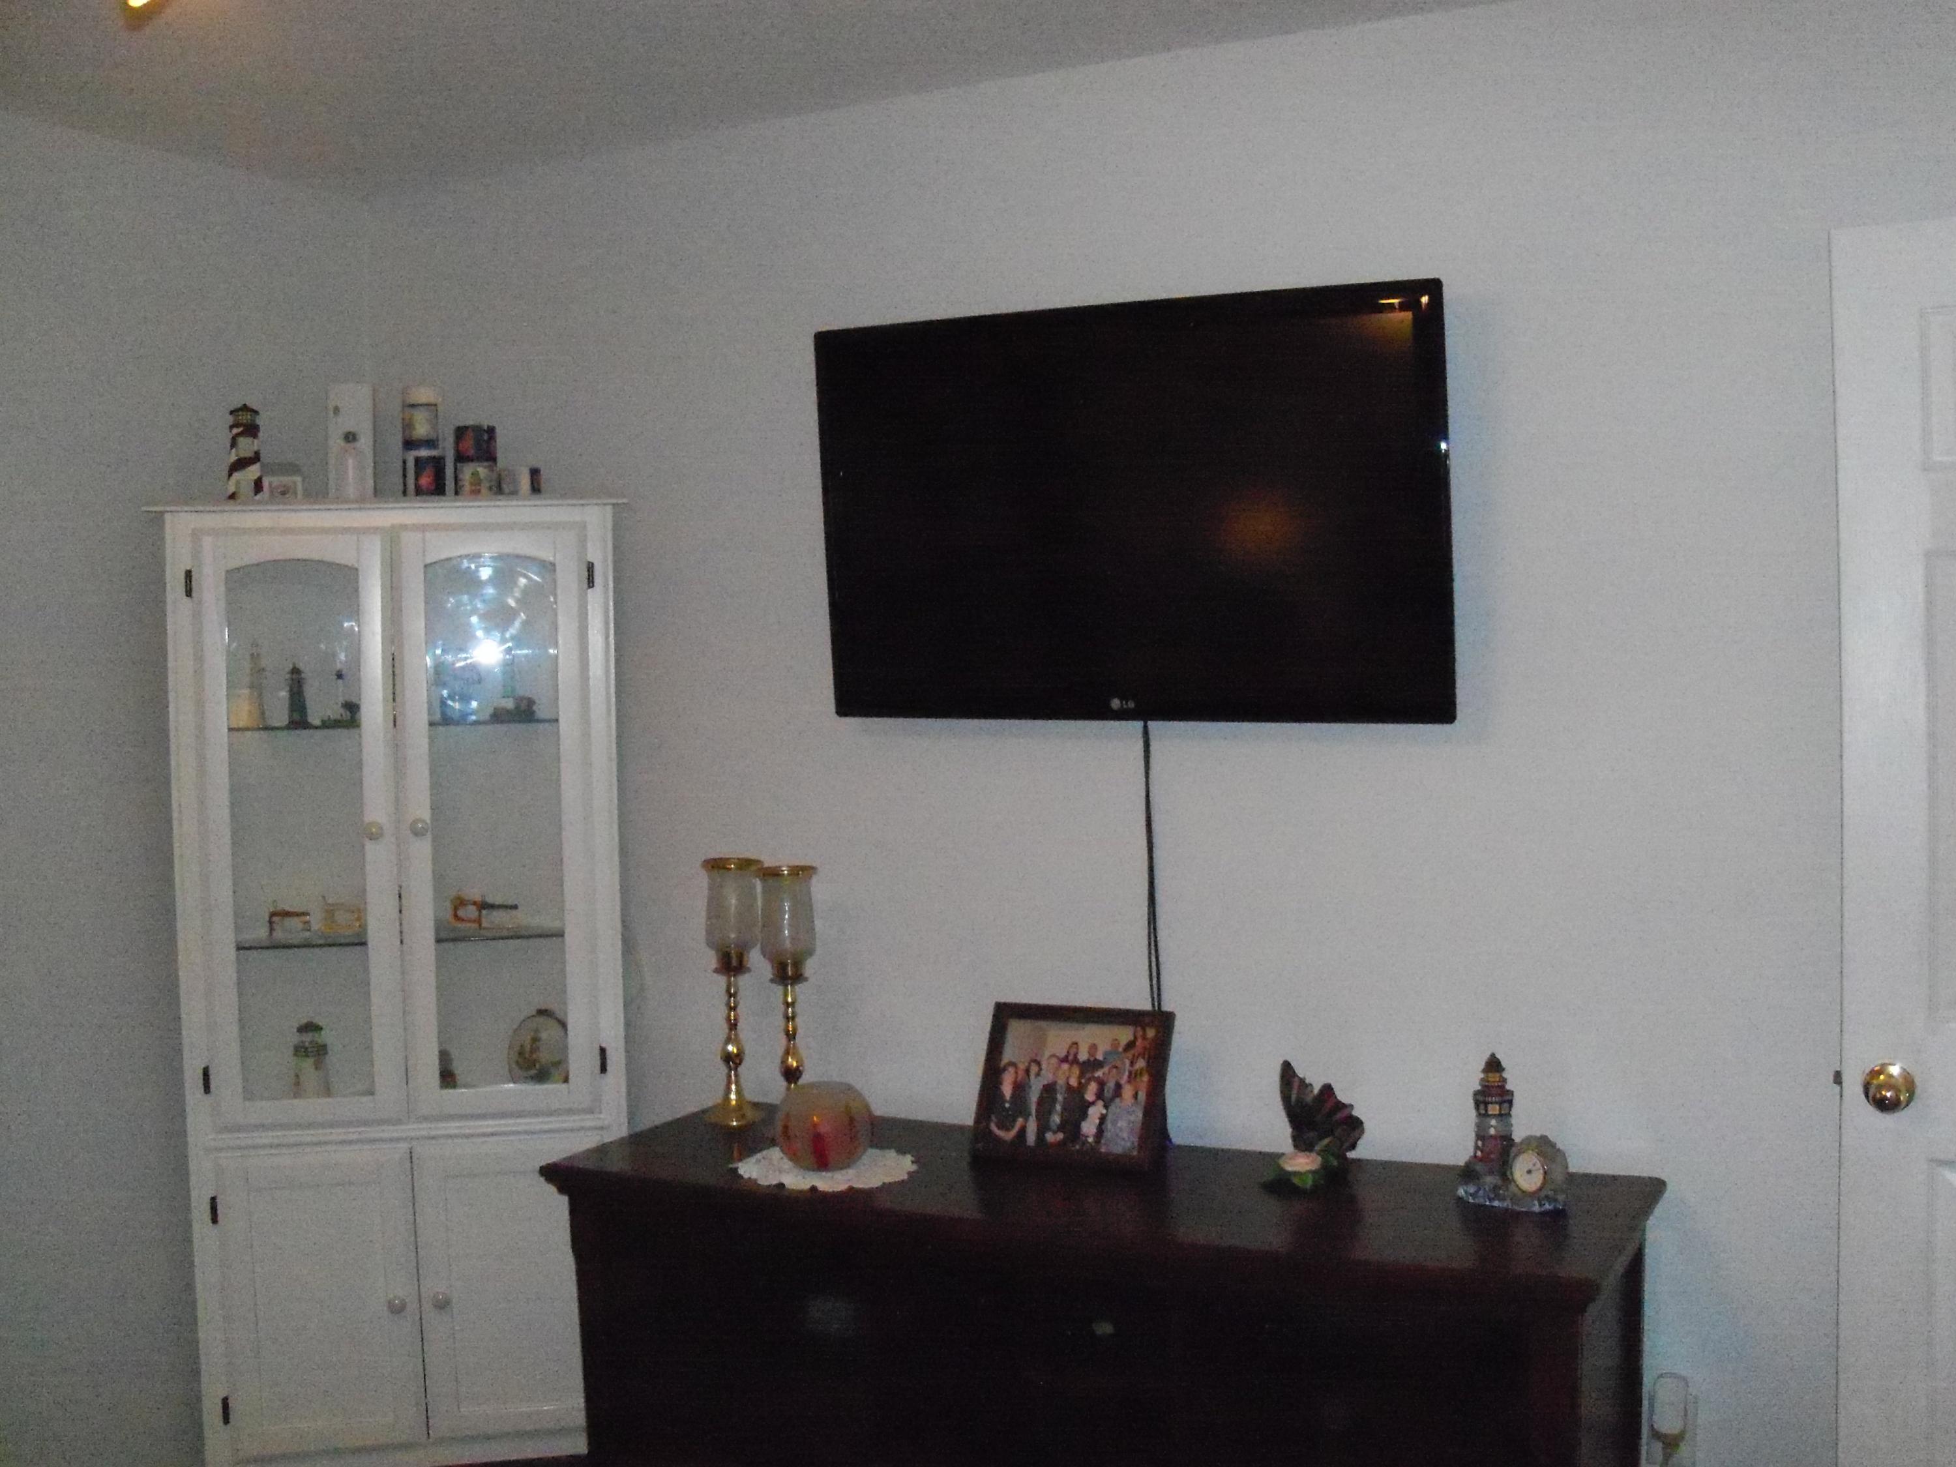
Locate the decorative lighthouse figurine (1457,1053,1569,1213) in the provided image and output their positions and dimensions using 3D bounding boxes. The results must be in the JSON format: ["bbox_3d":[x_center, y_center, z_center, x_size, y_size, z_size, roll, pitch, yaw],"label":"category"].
[{"bbox_3d":[0.711,0.528,2.630,0.135,0.190,0.085,0,2,40],"label":"decorative lighthouse figurine"}]

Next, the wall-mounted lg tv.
[{"bbox_3d":[0.222,-0.334,3.008,1.020,0.625,0.075,1,9,27],"label":"wall-mounted lg tv"}]

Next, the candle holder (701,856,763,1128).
[{"bbox_3d":[-0.404,0.422,3.250,0.102,0.425,0.102,-1,2,0],"label":"candle holder"}]

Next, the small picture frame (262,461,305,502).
[{"bbox_3d":[-1.190,-0.430,3.390,0.072,0.072,0.030,-2,2,-14],"label":"small picture frame"}]

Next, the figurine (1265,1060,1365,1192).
[{"bbox_3d":[0.476,0.548,2.785,0.128,0.165,0.090,-1,2,26],"label":"figurine"}]

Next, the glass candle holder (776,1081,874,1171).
[{"bbox_3d":[-0.226,0.584,2.930,0.145,0.118,0.145,-1,2,0],"label":"glass candle holder"}]

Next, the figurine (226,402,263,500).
[{"bbox_3d":[-1.241,-0.473,3.345,0.062,0.168,0.062,-2,2,-17],"label":"figurine"}]

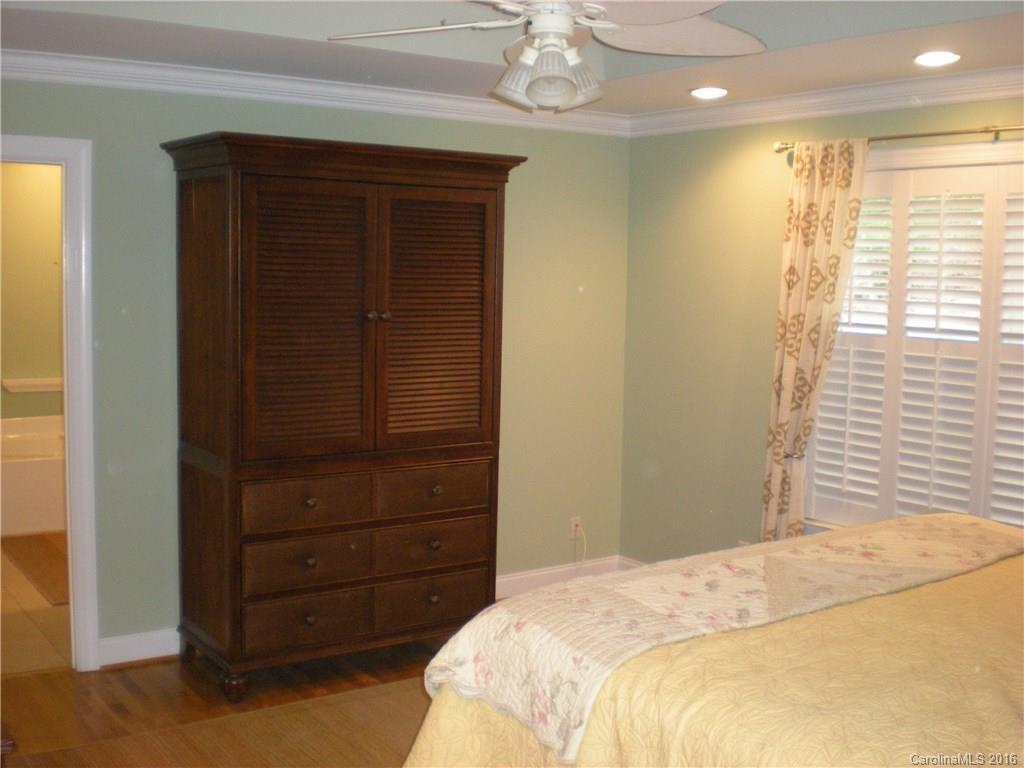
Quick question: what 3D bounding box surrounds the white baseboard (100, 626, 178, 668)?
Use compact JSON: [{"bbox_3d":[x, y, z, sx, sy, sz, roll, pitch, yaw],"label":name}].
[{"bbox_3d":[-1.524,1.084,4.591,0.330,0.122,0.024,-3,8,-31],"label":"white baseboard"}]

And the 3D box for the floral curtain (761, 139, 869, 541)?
[{"bbox_3d":[1.196,0.137,4.509,0.140,2.200,0.470,-3,8,-31],"label":"floral curtain"}]

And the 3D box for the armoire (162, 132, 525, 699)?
[{"bbox_3d":[-0.680,0.127,4.565,1.290,2.120,0.650,-3,8,-33],"label":"armoire"}]

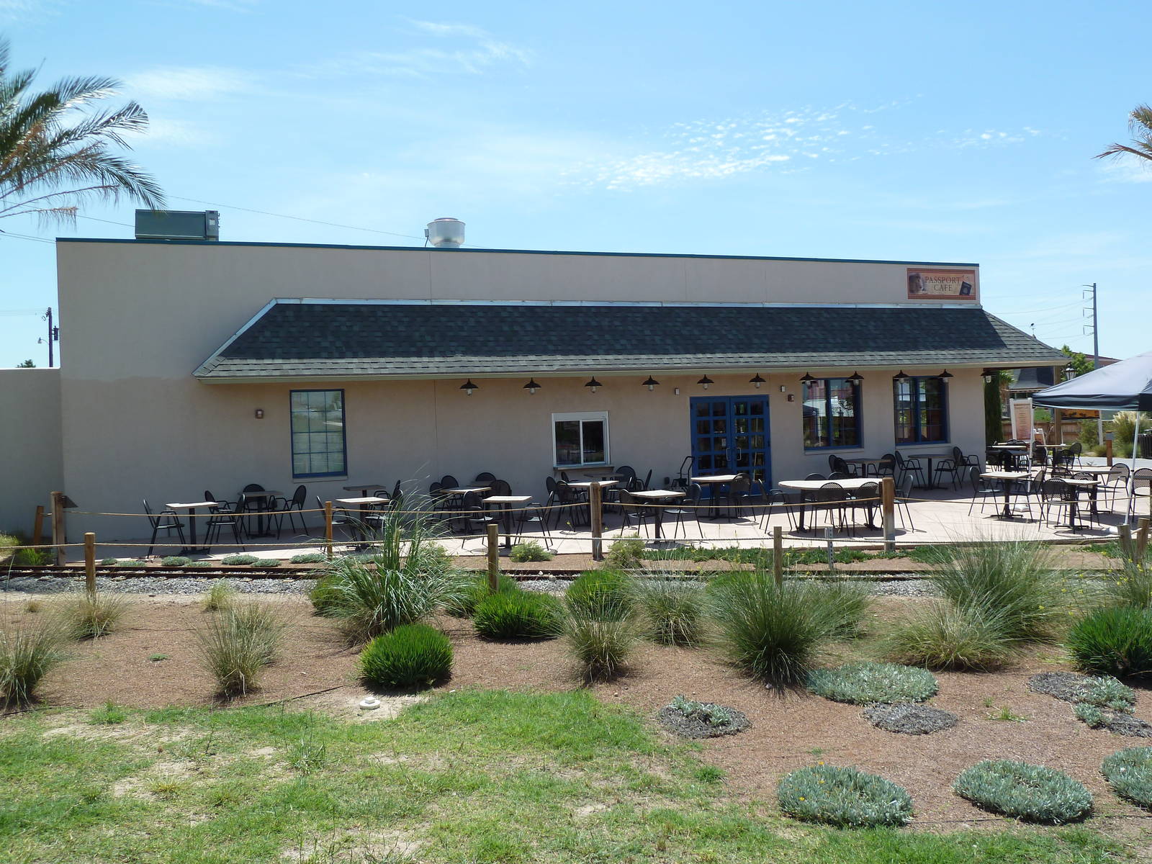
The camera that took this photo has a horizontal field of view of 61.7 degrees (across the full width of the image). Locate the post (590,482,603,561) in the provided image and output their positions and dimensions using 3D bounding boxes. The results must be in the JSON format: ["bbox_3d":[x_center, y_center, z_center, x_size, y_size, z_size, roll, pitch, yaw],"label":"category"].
[{"bbox_3d":[0.277,1.225,13.200,0.145,1.090,0.145,-2,1,1],"label":"post"}]

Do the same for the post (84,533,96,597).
[{"bbox_3d":[-5.610,1.564,11.150,0.120,0.780,0.120,-2,1,-27],"label":"post"}]

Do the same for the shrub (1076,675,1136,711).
[{"bbox_3d":[3.051,1.484,5.550,0.320,0.115,0.350,-2,1,28],"label":"shrub"}]

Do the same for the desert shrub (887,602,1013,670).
[{"bbox_3d":[2.622,1.422,6.816,0.890,0.440,0.840,-2,1,21],"label":"desert shrub"}]

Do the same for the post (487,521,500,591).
[{"bbox_3d":[-0.869,1.330,10.150,0.115,0.740,0.115,-2,1,0],"label":"post"}]

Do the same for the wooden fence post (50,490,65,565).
[{"bbox_3d":[-7.208,1.348,13.450,0.150,1.050,0.150,-2,1,-21],"label":"wooden fence post"}]

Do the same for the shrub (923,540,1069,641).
[{"bbox_3d":[3.393,1.250,7.800,1.100,0.710,1.000,-2,1,23],"label":"shrub"}]

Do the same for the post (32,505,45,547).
[{"bbox_3d":[-9.083,1.654,16.300,0.105,0.800,0.105,5,1,-29],"label":"post"}]

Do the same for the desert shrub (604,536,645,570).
[{"bbox_3d":[0.619,1.526,12.300,0.500,0.410,0.480,-2,1,0],"label":"desert shrub"}]

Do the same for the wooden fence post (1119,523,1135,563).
[{"bbox_3d":[5.462,1.262,9.500,0.115,0.730,0.115,-10,1,0],"label":"wooden fence post"}]

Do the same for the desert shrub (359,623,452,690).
[{"bbox_3d":[-1.220,1.579,6.897,0.660,0.410,0.660,-2,1,-10],"label":"desert shrub"}]

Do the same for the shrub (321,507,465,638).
[{"bbox_3d":[-1.655,1.262,8.691,1.270,1.120,1.200,-2,1,-11],"label":"shrub"}]

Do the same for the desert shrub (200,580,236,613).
[{"bbox_3d":[-3.861,1.755,10.397,0.370,0.340,0.360,-2,1,-20],"label":"desert shrub"}]

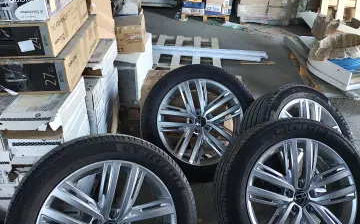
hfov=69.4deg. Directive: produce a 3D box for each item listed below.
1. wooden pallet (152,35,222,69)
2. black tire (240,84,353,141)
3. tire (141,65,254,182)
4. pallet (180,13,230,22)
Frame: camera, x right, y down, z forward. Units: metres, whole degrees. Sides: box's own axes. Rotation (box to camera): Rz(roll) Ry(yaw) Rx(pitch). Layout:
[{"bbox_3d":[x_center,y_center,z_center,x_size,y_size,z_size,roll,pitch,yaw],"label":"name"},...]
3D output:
[{"bbox_3d":[-0.063,-0.694,3.149,1.100,0.120,0.950,3,35,3],"label":"wooden pallet"},{"bbox_3d":[0.684,0.201,1.493,0.715,0.237,0.715,-21,83,-29],"label":"black tire"},{"bbox_3d":[0.116,0.069,1.620,0.715,0.715,0.237,-3,-6,-7],"label":"tire"},{"bbox_3d":[0.477,-1.867,4.828,0.830,0.120,0.950,4,35,3],"label":"pallet"}]

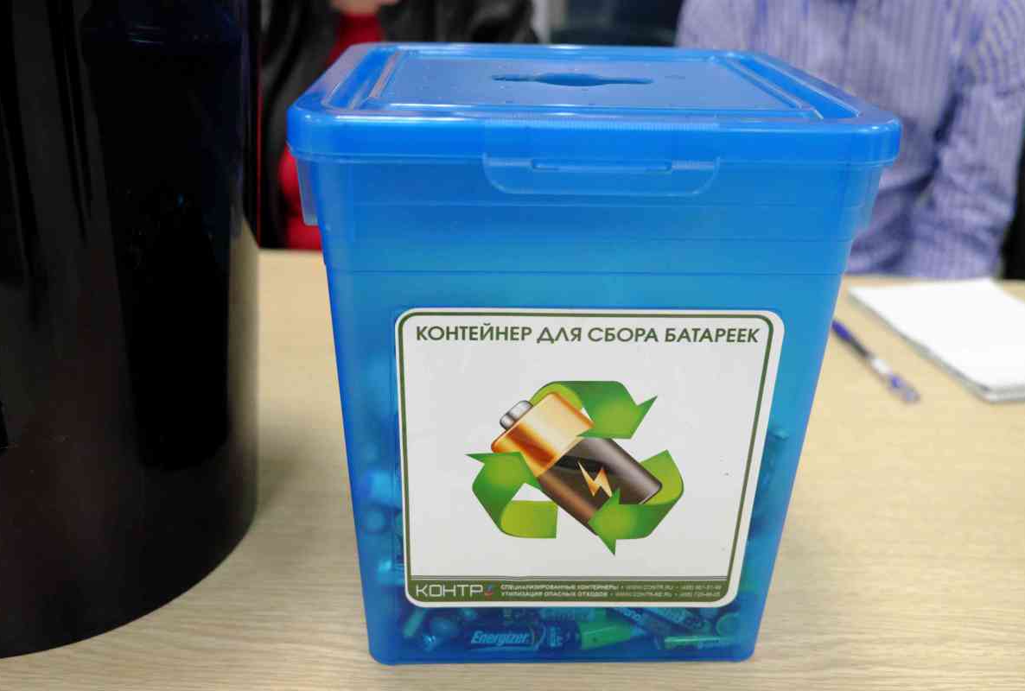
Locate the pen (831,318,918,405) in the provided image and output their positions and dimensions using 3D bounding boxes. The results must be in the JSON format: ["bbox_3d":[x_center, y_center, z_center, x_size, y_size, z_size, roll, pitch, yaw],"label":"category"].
[{"bbox_3d":[0.285,0.008,0.718,0.011,0.011,0.148,-2,26,-7],"label":"pen"}]

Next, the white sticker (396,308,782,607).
[{"bbox_3d":[0.029,0.052,0.373,0.150,0.147,0.003,0,26,-2],"label":"white sticker"}]

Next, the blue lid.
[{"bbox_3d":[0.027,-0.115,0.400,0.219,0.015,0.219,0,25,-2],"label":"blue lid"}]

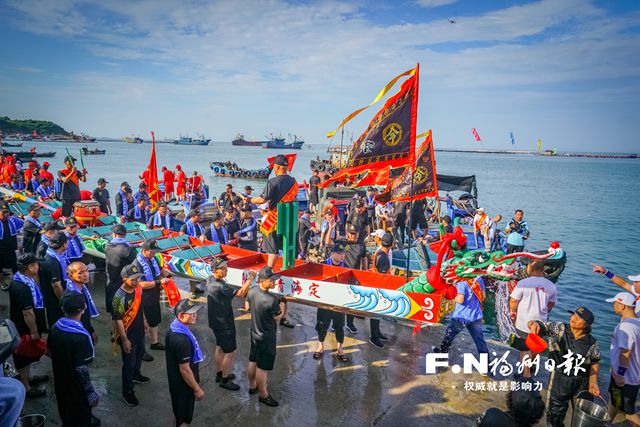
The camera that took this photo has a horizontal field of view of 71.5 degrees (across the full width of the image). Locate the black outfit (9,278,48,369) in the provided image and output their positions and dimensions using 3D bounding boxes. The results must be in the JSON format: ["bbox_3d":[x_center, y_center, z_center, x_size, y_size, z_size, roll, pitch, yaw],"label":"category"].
[{"bbox_3d":[-3.390,1.265,5.200,0.370,0.960,0.460,-2,9,-24],"label":"black outfit"}]

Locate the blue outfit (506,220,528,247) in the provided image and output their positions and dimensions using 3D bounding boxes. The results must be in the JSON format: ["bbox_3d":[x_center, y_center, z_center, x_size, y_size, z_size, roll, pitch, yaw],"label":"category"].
[{"bbox_3d":[4.799,0.486,10.800,0.530,0.640,0.360,5,9,19],"label":"blue outfit"}]

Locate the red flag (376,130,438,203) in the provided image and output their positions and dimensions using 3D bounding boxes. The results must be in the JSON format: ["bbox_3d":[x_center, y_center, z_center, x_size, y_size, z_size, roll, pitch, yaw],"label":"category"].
[{"bbox_3d":[1.732,-0.930,8.800,1.250,1.430,0.250,2,9,0],"label":"red flag"}]

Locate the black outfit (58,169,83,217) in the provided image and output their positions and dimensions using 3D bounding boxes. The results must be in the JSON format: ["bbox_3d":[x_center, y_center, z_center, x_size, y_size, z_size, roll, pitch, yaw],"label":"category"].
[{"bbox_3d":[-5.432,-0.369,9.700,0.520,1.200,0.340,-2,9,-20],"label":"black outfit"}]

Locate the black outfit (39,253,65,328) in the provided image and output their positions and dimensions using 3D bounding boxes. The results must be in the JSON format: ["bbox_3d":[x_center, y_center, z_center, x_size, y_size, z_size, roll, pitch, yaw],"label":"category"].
[{"bbox_3d":[-3.926,1.111,6.500,0.330,1.080,0.460,-4,10,-30],"label":"black outfit"}]

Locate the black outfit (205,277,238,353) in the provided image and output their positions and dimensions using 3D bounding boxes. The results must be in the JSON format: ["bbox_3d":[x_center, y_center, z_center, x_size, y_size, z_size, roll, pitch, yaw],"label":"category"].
[{"bbox_3d":[-1.266,1.311,5.770,0.330,1.030,0.450,-1,9,-15],"label":"black outfit"}]

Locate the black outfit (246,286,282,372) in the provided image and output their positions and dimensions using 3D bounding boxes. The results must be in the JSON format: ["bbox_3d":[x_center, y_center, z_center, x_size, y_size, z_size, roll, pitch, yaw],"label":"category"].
[{"bbox_3d":[-0.689,1.389,5.450,0.340,0.940,0.470,-3,10,-25],"label":"black outfit"}]

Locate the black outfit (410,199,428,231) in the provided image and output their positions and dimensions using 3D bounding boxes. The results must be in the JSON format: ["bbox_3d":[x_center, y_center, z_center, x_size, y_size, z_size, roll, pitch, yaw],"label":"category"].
[{"bbox_3d":[3.022,-0.030,13.500,0.500,1.050,0.350,-1,9,-18],"label":"black outfit"}]

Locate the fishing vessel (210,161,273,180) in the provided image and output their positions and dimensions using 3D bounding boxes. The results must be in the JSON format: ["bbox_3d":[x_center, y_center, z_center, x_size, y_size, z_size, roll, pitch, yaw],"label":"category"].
[{"bbox_3d":[-9.637,-5.061,53.000,7.300,1.950,2.500,6,10,27],"label":"fishing vessel"}]

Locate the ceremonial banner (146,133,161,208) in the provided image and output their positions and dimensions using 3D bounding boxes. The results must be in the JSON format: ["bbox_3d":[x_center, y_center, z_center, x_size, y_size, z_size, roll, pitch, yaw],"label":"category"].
[{"bbox_3d":[-5.057,-1.336,13.500,0.420,2.400,0.350,2,9,0],"label":"ceremonial banner"}]

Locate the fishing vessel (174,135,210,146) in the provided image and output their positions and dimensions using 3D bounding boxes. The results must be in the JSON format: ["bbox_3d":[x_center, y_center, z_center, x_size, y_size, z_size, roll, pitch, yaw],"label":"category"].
[{"bbox_3d":[-128.904,-73.855,450.000,36.000,11.017,6.500,1,9,0],"label":"fishing vessel"}]

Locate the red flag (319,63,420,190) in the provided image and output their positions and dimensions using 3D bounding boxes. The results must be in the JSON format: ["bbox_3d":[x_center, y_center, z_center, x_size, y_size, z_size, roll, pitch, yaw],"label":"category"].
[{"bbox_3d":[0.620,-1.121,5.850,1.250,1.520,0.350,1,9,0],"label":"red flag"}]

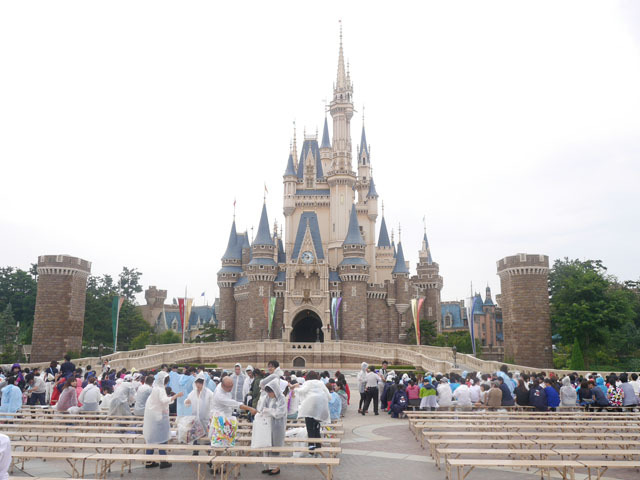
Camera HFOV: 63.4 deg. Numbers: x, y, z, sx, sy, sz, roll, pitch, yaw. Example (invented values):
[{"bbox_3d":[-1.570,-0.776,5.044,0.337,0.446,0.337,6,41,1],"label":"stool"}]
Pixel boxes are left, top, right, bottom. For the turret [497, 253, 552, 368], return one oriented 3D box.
[{"bbox_3d":[16.286,5.680,41.128,3.400,9.000,3.300,0,-12,2],"label":"turret"}]

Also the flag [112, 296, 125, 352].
[{"bbox_3d":[-16.001,6.710,41.110,0.880,4.400,0.300,0,-12,2],"label":"flag"}]

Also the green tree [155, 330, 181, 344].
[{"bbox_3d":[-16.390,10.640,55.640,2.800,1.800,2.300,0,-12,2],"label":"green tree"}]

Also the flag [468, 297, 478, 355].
[{"bbox_3d":[11.738,6.538,39.590,0.820,4.500,0.300,0,-12,2],"label":"flag"}]

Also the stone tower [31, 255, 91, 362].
[{"bbox_3d":[-21.306,5.870,42.505,3.400,9.000,3.300,0,-12,2],"label":"stone tower"}]

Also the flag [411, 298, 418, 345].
[{"bbox_3d":[9.019,7.738,49.151,0.850,4.500,0.300,0,-12,2],"label":"flag"}]

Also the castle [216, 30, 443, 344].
[{"bbox_3d":[1.900,-9.181,75.384,28.000,49.500,29.000,0,-12,2],"label":"castle"}]

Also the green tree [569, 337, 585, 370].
[{"bbox_3d":[19.502,8.706,39.361,1.250,2.900,1.250,0,-12,2],"label":"green tree"}]

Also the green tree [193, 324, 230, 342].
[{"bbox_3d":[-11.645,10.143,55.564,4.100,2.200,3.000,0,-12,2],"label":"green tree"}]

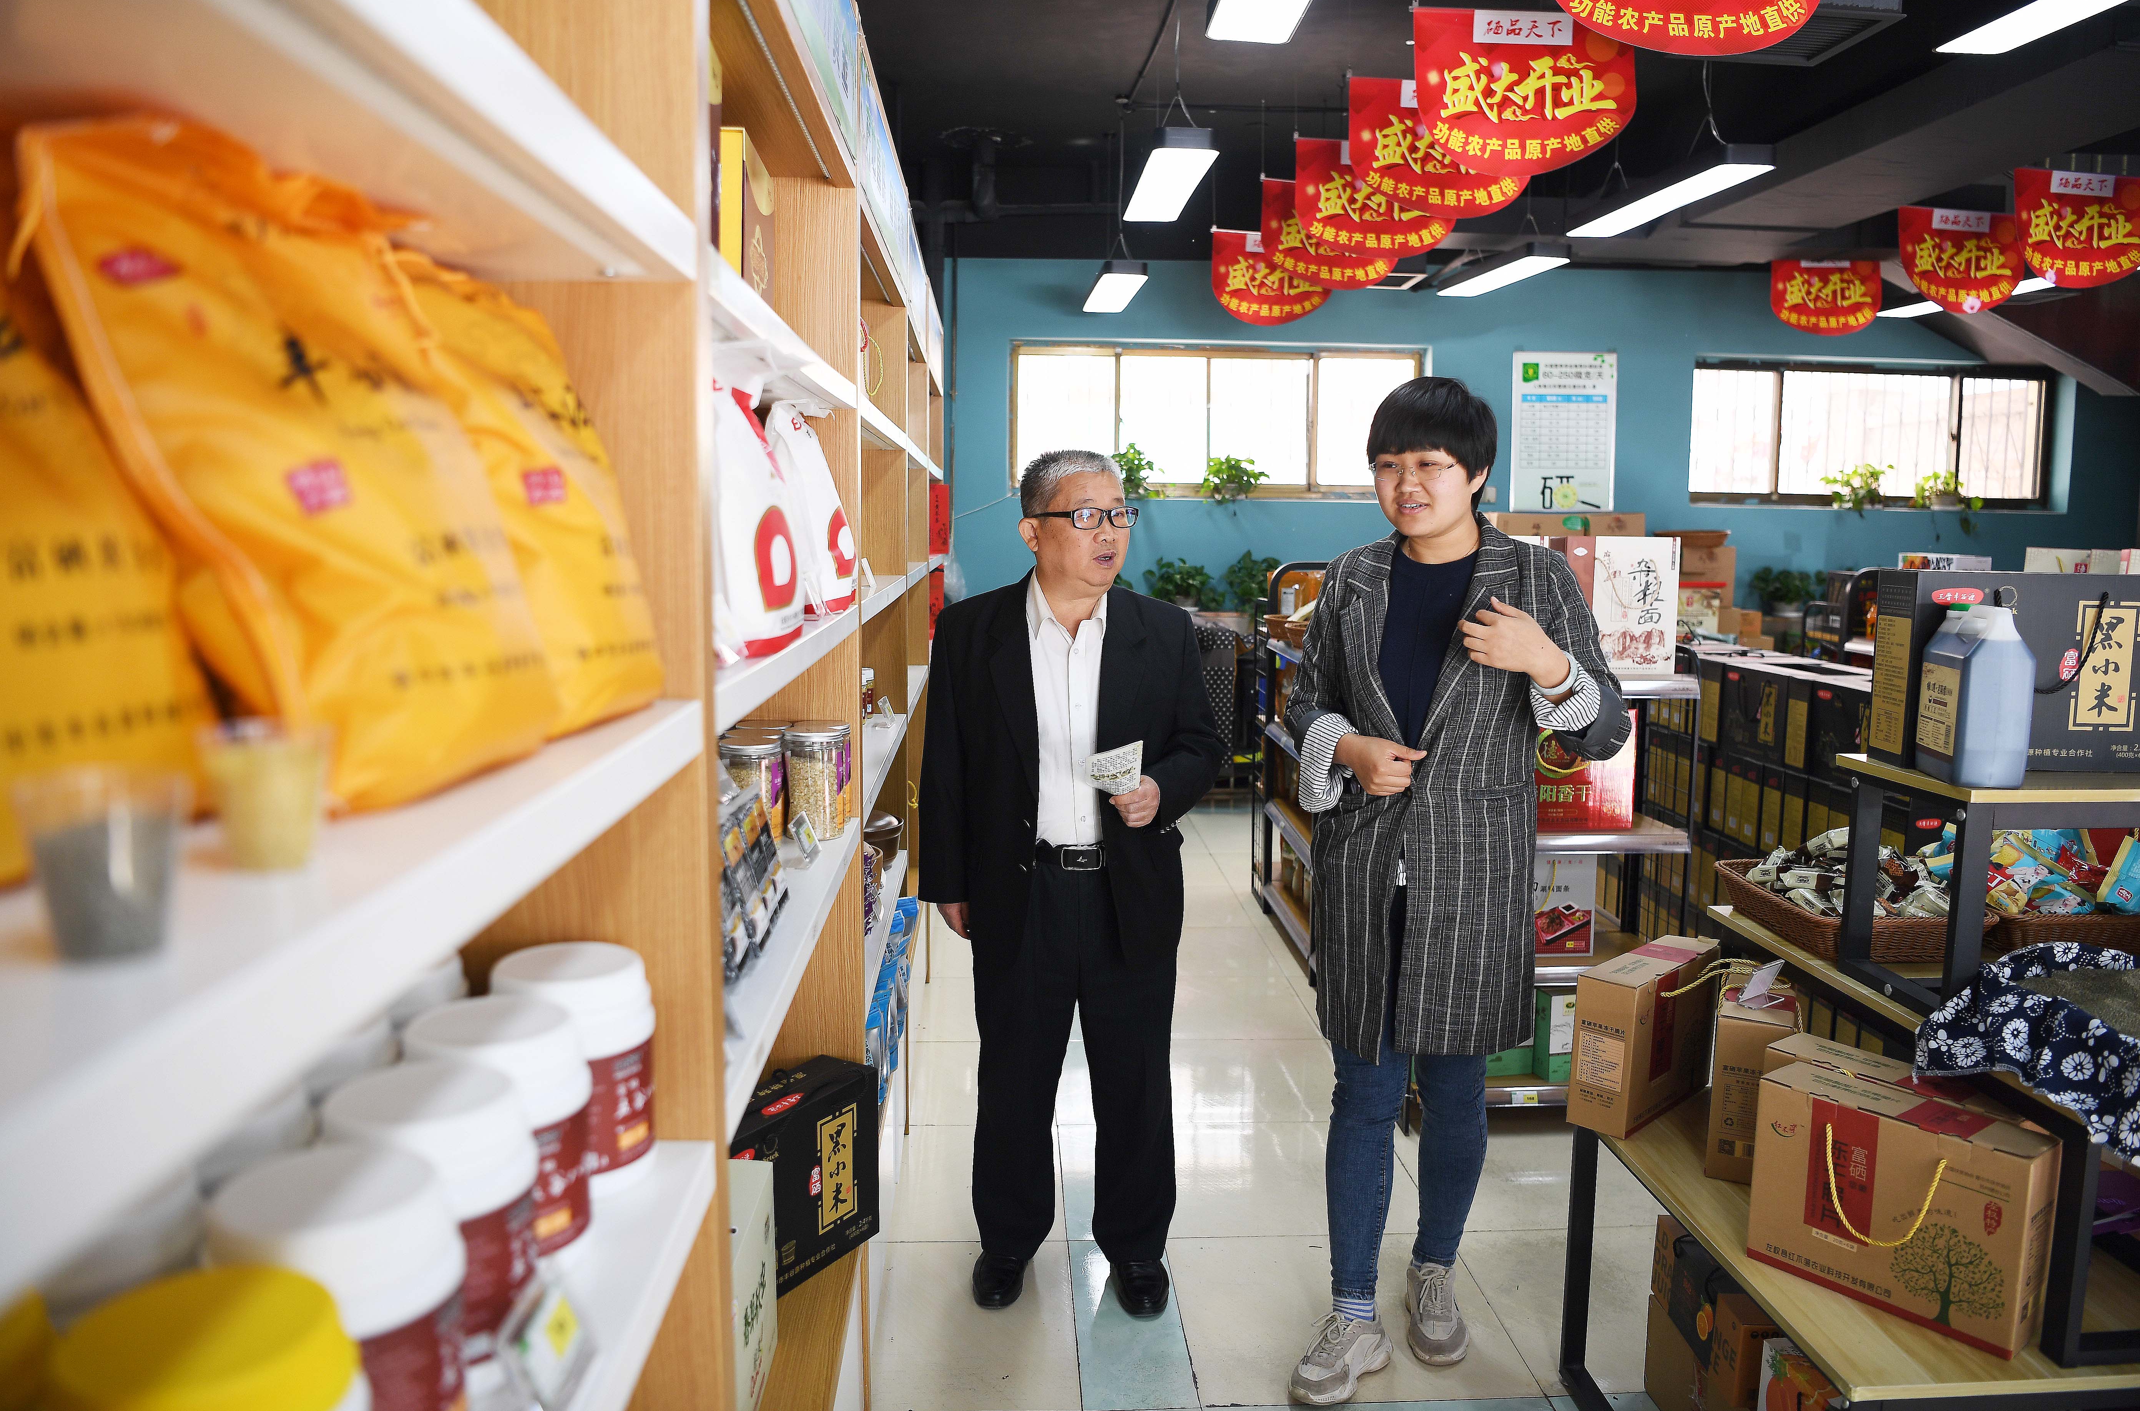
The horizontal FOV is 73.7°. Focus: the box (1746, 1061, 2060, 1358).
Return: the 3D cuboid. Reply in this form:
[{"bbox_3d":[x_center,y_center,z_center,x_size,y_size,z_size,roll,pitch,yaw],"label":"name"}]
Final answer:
[{"bbox_3d":[1.130,0.676,1.948,0.109,0.268,0.332,-5,9,-39],"label":"box"}]

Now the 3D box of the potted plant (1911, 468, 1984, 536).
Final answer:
[{"bbox_3d":[5.135,-1.190,8.354,0.340,0.380,0.260,0,7,-3],"label":"potted plant"}]

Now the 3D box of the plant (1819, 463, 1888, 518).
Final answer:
[{"bbox_3d":[4.722,-1.300,8.592,0.360,0.310,0.310,0,7,-5],"label":"plant"}]

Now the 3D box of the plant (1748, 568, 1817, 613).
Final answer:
[{"bbox_3d":[4.145,-0.656,8.292,0.370,0.280,0.340,0,7,-5],"label":"plant"}]

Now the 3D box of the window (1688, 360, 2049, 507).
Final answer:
[{"bbox_3d":[4.685,-1.581,8.365,2.160,0.850,0.130,0,7,-3],"label":"window"}]

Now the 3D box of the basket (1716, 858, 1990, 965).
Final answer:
[{"bbox_3d":[1.380,0.365,2.529,0.285,0.088,0.390,0,7,-3],"label":"basket"}]

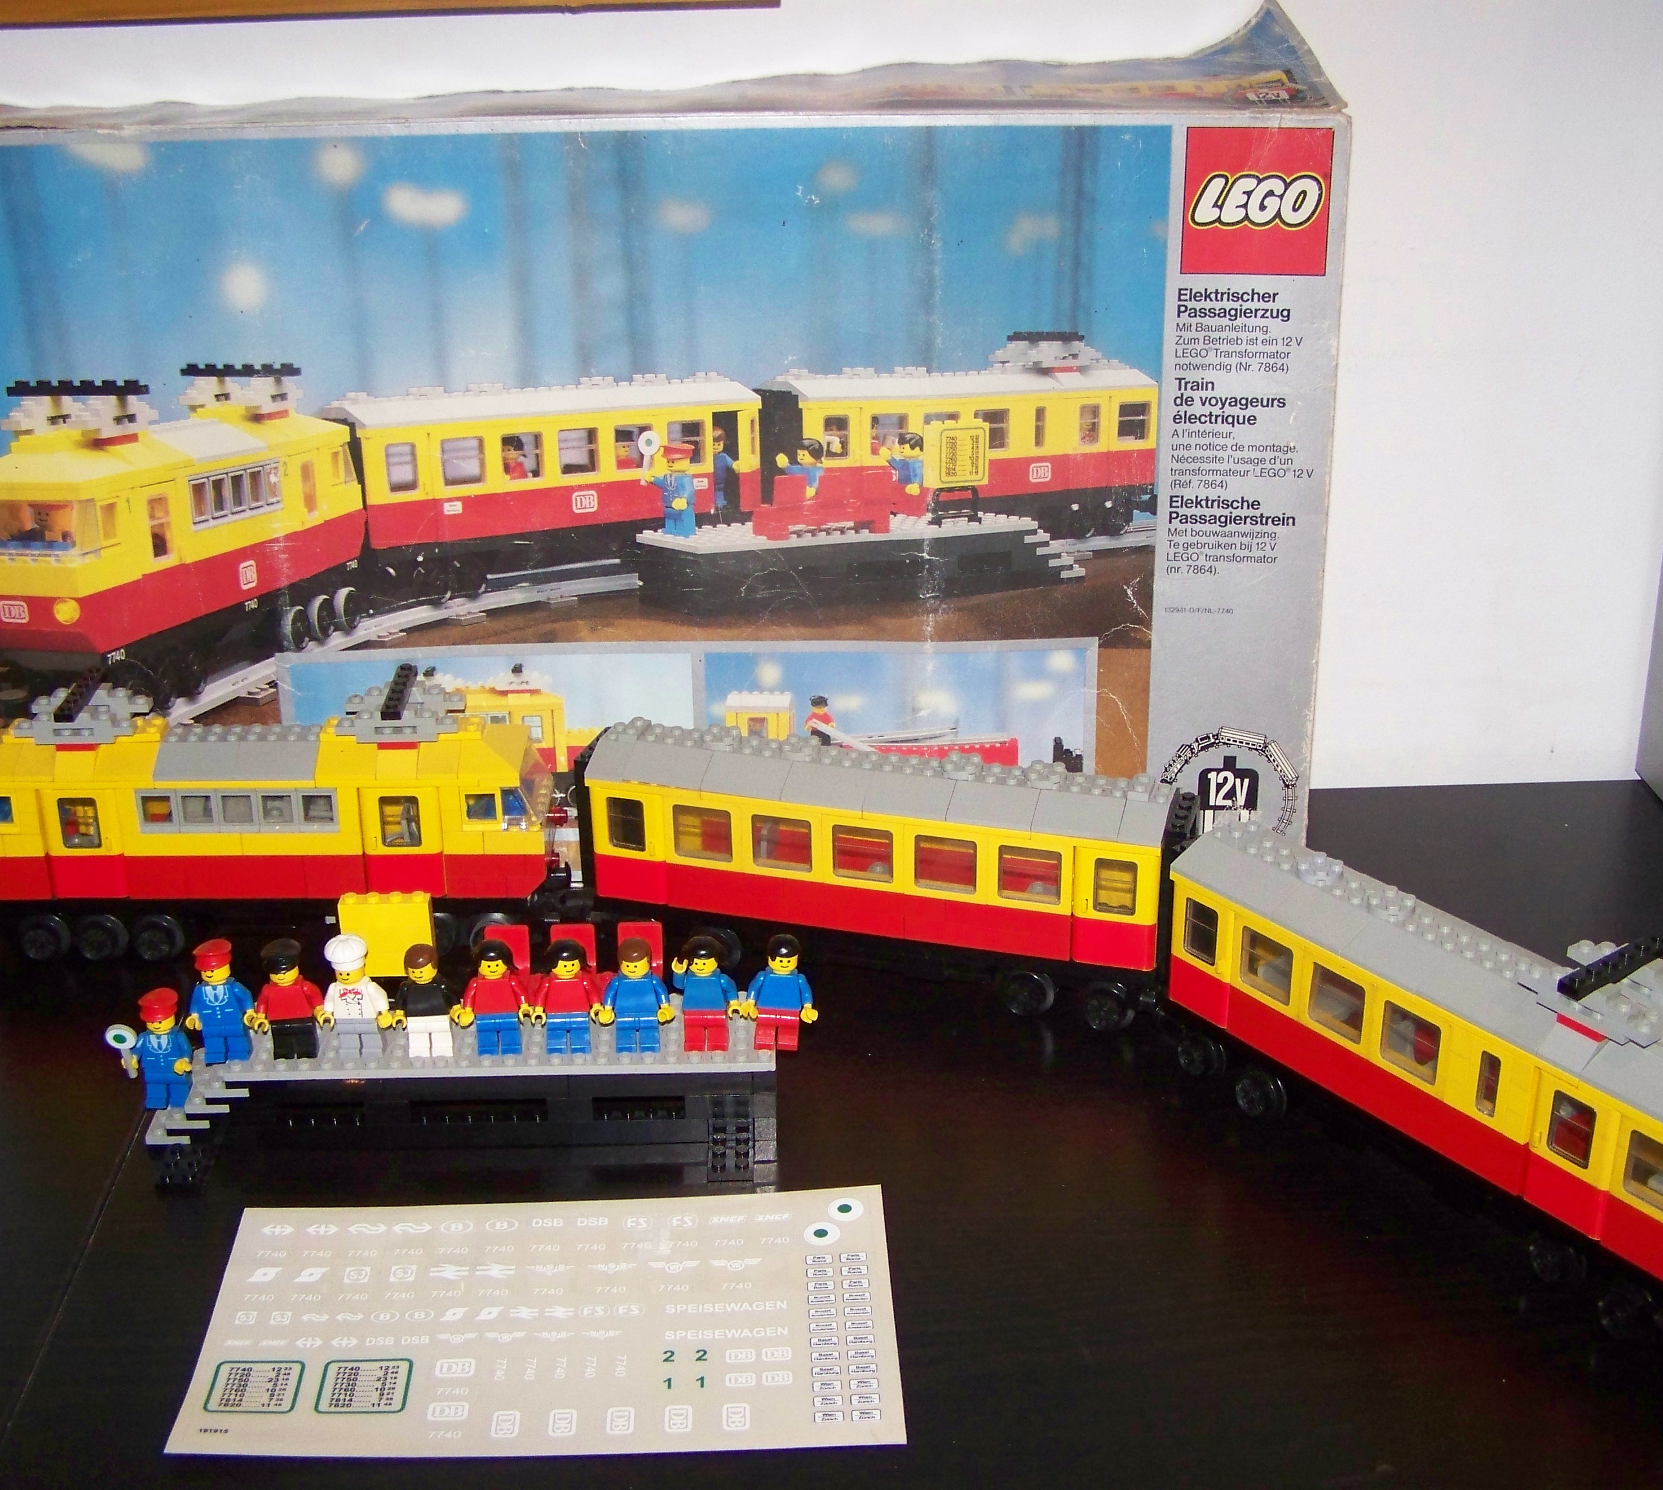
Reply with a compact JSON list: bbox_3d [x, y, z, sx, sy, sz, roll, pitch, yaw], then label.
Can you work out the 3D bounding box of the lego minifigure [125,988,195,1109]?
[{"bbox_3d":[-0.233,0.108,0.765,0.025,0.043,0.015,-1,24,0],"label":"lego minifigure"}]

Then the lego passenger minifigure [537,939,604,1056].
[{"bbox_3d":[-0.092,0.088,0.757,0.025,0.042,0.015,-1,24,0],"label":"lego passenger minifigure"}]

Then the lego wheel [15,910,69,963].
[{"bbox_3d":[-0.323,0.080,0.894,0.020,0.020,0.008,0,23,0],"label":"lego wheel"}]

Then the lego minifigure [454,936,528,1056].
[{"bbox_3d":[-0.117,0.089,0.765,0.025,0.043,0.015,-2,23,-4],"label":"lego minifigure"}]

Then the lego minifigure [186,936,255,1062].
[{"bbox_3d":[-0.212,0.089,0.761,0.025,0.045,0.015,-4,23,-8],"label":"lego minifigure"}]

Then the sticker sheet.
[{"bbox_3d":[-0.088,0.178,0.683,0.214,0.003,0.119,-1,24,0],"label":"sticker sheet"}]

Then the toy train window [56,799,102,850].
[{"bbox_3d":[-0.300,0.031,0.870,0.016,0.022,0.004,0,23,0],"label":"toy train window"}]

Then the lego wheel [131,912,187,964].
[{"bbox_3d":[-0.275,0.079,0.892,0.018,0.018,0.008,0,24,2],"label":"lego wheel"}]

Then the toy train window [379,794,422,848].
[{"bbox_3d":[-0.172,0.031,0.870,0.016,0.022,0.004,0,23,0],"label":"toy train window"}]

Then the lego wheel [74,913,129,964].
[{"bbox_3d":[-0.299,0.080,0.894,0.020,0.020,0.008,0,23,0],"label":"lego wheel"}]

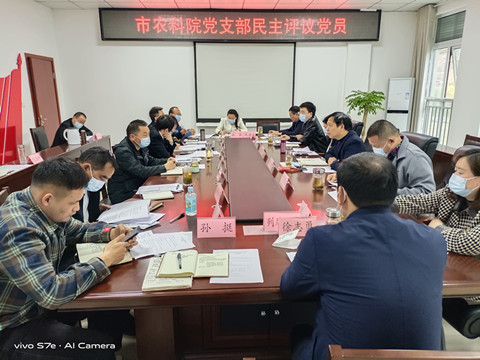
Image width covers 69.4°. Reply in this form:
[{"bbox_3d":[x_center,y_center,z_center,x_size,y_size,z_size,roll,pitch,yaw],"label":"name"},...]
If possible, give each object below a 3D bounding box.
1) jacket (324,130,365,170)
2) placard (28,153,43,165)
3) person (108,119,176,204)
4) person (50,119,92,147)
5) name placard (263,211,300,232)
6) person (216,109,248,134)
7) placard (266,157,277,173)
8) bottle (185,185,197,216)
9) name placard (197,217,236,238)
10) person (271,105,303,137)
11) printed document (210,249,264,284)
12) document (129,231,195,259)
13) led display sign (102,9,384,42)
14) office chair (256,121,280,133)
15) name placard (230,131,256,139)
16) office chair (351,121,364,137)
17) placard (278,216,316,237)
[{"bbox_3d":[1.050,-0.215,3.500,0.450,0.600,0.520,-1,14,-4],"label":"jacket"},{"bbox_3d":[-2.228,-0.232,3.771,0.076,0.089,0.200,-1,14,-4],"label":"placard"},{"bbox_3d":[-0.832,0.108,3.067,0.660,1.250,0.540,-2,14,-5],"label":"person"},{"bbox_3d":[-2.550,-0.435,5.301,0.680,1.170,0.530,2,15,7],"label":"person"},{"bbox_3d":[0.233,0.223,1.914,0.200,0.088,0.100,-1,15,-3],"label":"name placard"},{"bbox_3d":[-0.152,-0.681,6.245,0.560,1.200,0.720,-1,14,-2],"label":"person"},{"bbox_3d":[0.324,-0.158,3.395,0.076,0.089,0.200,-2,14,-5],"label":"placard"},{"bbox_3d":[-0.295,0.129,2.095,0.066,0.175,0.066,0,14,0],"label":"bottle"},{"bbox_3d":[-0.120,0.244,1.812,0.200,0.089,0.076,-1,14,-2],"label":"name placard"},{"bbox_3d":[0.860,-0.521,5.450,0.780,1.280,0.530,-1,14,-4],"label":"person"},{"bbox_3d":[-0.015,0.370,1.512,0.210,0.004,0.297,-1,14,-4],"label":"printed document"},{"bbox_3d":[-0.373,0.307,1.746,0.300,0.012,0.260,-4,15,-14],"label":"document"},{"bbox_3d":[0.059,-2.930,6.580,5.280,0.560,0.100,-1,14,-2],"label":"led display sign"},{"bbox_3d":[0.556,-0.615,6.458,0.470,0.930,0.580,-1,15,-3],"label":"office chair"},{"bbox_3d":[0.056,-0.718,5.585,0.400,0.100,0.080,-1,14,-2],"label":"name placard"},{"bbox_3d":[1.350,-0.246,4.720,0.660,1.100,0.620,-1,14,-3],"label":"office chair"},{"bbox_3d":[0.308,0.239,1.849,0.200,0.088,0.100,-1,15,-3],"label":"placard"}]

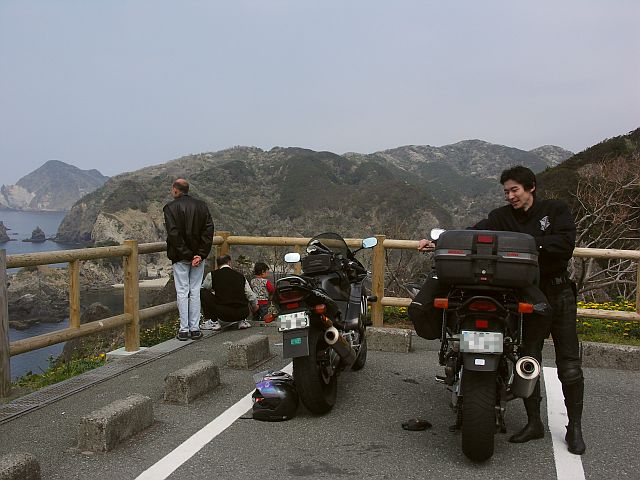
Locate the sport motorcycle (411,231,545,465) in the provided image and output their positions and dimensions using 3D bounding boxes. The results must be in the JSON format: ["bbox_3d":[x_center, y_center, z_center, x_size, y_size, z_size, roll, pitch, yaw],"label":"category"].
[{"bbox_3d":[1.110,0.574,4.600,0.820,1.350,2.250,1,4,15],"label":"sport motorcycle"}]

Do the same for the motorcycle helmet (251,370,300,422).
[{"bbox_3d":[-0.312,1.094,4.790,0.320,0.290,0.260,1,3,10],"label":"motorcycle helmet"}]

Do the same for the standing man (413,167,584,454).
[{"bbox_3d":[1.140,0.409,4.250,0.920,1.720,0.500,1,4,24],"label":"standing man"}]

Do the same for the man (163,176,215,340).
[{"bbox_3d":[-1.430,0.213,7.480,0.520,1.730,0.360,-1,4,-24],"label":"man"}]

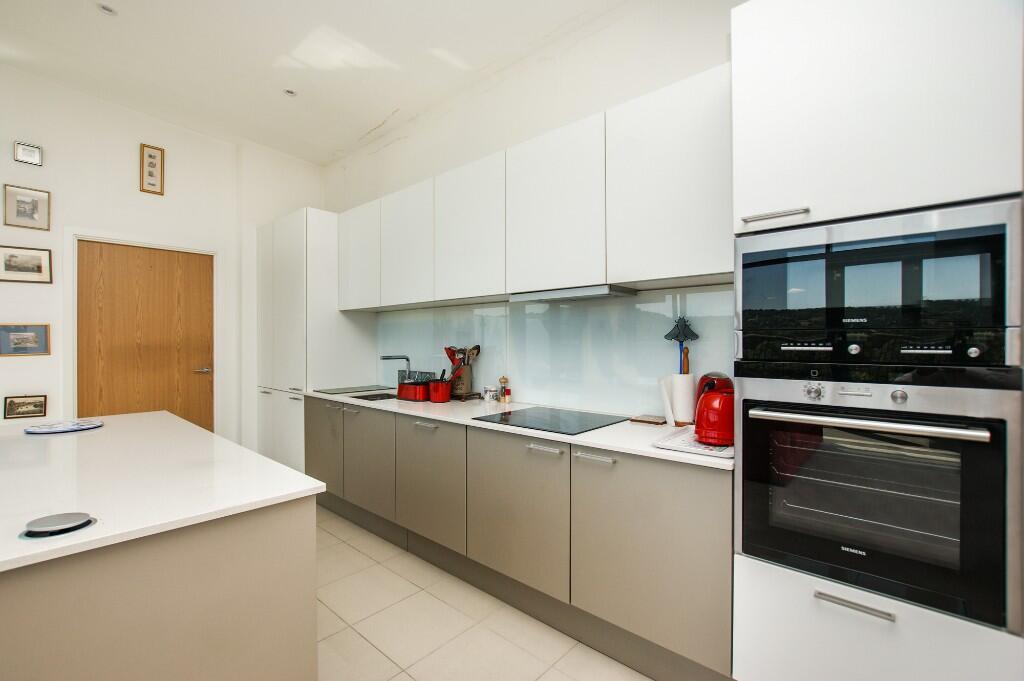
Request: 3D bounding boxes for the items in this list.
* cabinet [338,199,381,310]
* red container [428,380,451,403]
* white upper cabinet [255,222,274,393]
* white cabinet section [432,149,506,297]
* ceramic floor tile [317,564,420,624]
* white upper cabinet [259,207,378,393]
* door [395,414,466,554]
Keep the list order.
[{"bbox_3d":[-1.077,-0.634,3.422,0.605,0.783,0.323,0,0,40],"label":"cabinet"},{"bbox_3d":[-0.473,0.333,2.820,0.140,0.138,0.140,0,-1,0],"label":"red container"},{"bbox_3d":[-2.005,-0.302,3.999,0.360,1.433,0.578,0,0,40],"label":"white upper cabinet"},{"bbox_3d":[-0.152,-0.640,2.643,0.600,0.780,0.345,0,0,40],"label":"white cabinet section"},{"bbox_3d":[-0.729,1.263,2.138,0.395,0.010,0.395,0,0,40],"label":"ceramic floor tile"},{"bbox_3d":[-1.743,-0.306,3.797,0.980,1.428,0.608,0,0,40],"label":"white upper cabinet"},{"bbox_3d":[-0.446,0.743,2.315,0.597,0.645,0.028,0,0,40],"label":"door"}]

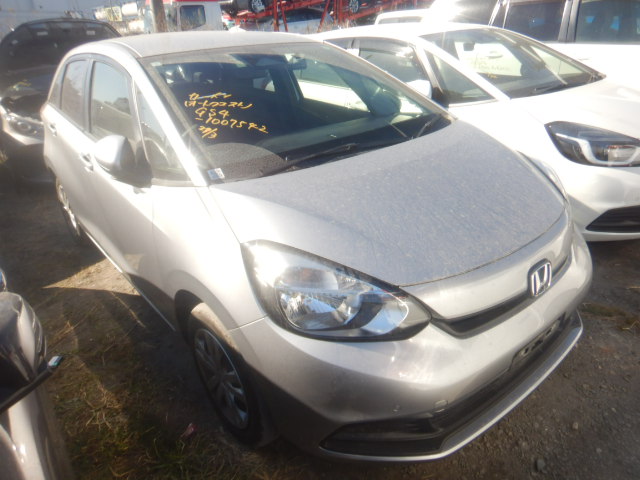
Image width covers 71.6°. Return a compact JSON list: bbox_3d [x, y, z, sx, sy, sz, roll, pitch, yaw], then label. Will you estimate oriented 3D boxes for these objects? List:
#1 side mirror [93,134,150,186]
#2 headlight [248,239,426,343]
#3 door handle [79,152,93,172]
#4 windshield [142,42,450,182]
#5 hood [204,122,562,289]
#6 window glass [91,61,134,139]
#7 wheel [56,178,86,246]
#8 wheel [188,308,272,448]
[{"bbox_3d":[-0.753,-0.296,1.649,0.200,0.180,0.150,-21,31,-34],"label":"side mirror"},{"bbox_3d":[0.026,0.144,1.311,0.340,0.265,0.510,-21,31,-34],"label":"headlight"},{"bbox_3d":[-1.264,-0.422,2.397,0.055,0.060,0.210,-21,31,-34],"label":"door handle"},{"bbox_3d":[-0.092,-0.704,2.091,1.370,0.250,1.010,-21,51,-34],"label":"windshield"},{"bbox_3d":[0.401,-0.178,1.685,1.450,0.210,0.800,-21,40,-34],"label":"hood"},{"bbox_3d":[-0.965,-0.639,2.085,0.080,0.390,0.900,1,17,-41],"label":"window glass"},{"bbox_3d":[-1.917,-0.271,3.557,0.190,0.600,0.600,-21,31,-34],"label":"wheel"},{"bbox_3d":[-0.319,0.497,1.752,0.190,0.600,0.600,-21,31,-34],"label":"wheel"}]

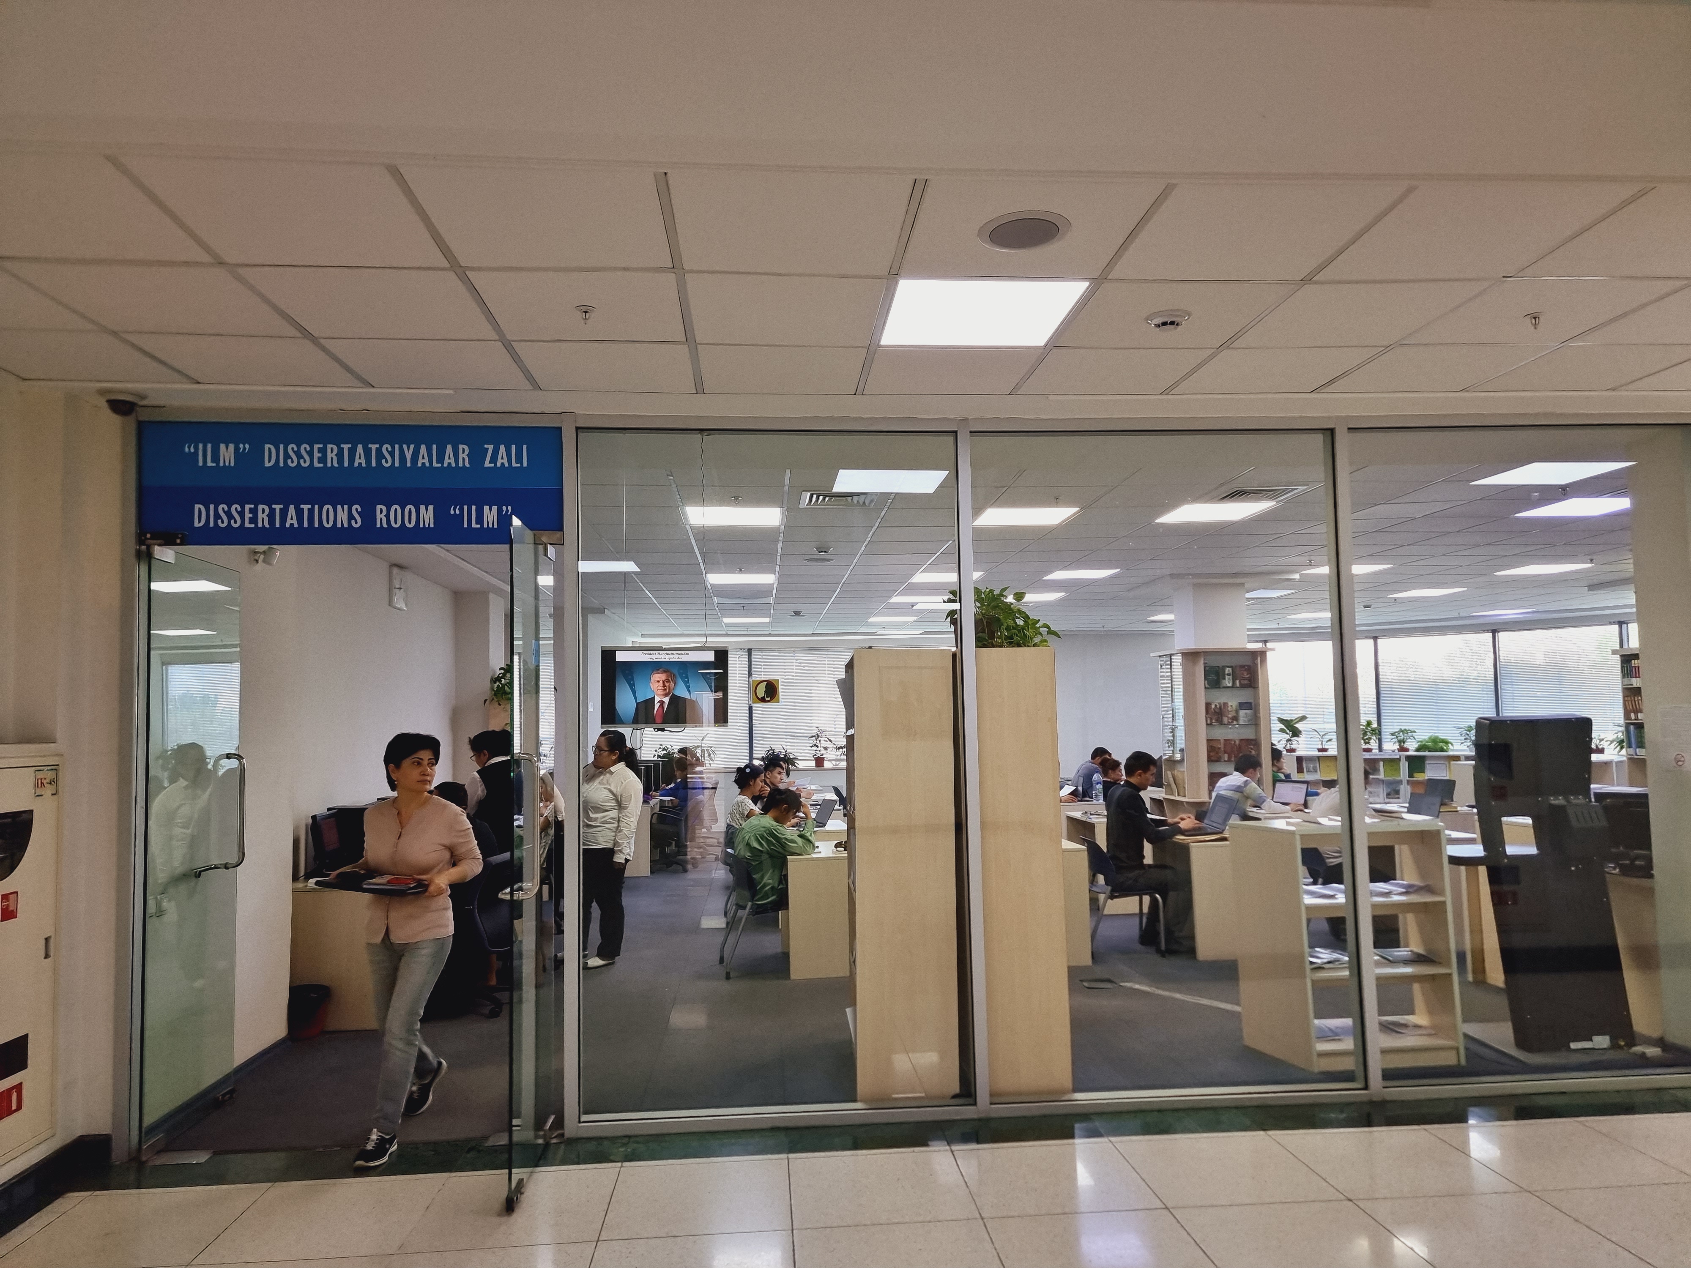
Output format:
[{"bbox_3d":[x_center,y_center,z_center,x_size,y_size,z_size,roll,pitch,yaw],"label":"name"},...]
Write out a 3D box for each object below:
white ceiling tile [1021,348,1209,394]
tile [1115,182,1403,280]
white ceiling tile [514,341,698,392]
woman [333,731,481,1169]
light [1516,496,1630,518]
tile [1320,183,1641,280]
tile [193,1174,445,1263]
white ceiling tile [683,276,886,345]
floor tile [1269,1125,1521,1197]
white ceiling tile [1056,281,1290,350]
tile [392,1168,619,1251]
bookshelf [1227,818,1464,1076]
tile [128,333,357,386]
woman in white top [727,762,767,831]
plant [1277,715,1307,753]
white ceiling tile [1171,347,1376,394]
[{"bbox_3d":[0.967,-0.962,4.255,0.590,0.020,0.570,-1,-5,-4],"label":"white ceiling tile"},{"bbox_3d":[1.059,-1.064,3.100,0.588,0.025,0.560,-1,-4,-4],"label":"tile"},{"bbox_3d":[-0.824,-0.940,4.106,0.595,0.020,0.570,-1,-4,-5],"label":"white ceiling tile"},{"bbox_3d":[-1.746,1.186,4.690,0.500,1.570,0.680,-2,-4,9],"label":"woman"},{"bbox_3d":[4.666,-0.800,7.437,0.590,0.030,0.590,-1,-4,-4],"label":"light"},{"bbox_3d":[1.665,-1.078,3.140,0.588,0.025,0.560,-1,-4,-4],"label":"tile"},{"bbox_3d":[-1.668,1.900,3.817,0.600,0.015,0.610,-1,-4,-4],"label":"tile"},{"bbox_3d":[-0.188,-0.997,3.592,0.588,0.025,0.588,-1,-4,-4],"label":"white ceiling tile"},{"bbox_3d":[1.911,1.858,4.133,0.600,0.015,0.600,-1,-5,-4],"label":"floor tile"},{"bbox_3d":[1.017,-1.007,3.688,0.580,0.015,0.590,-1,-4,-4],"label":"white ceiling tile"},{"bbox_3d":[-1.081,1.897,3.881,0.595,0.015,0.600,-1,-4,-5],"label":"tile"},{"bbox_3d":[2.347,1.433,5.540,0.730,1.050,0.540,0,-4,-12],"label":"bookshelf"},{"bbox_3d":[-2.040,-0.948,4.029,0.588,0.025,0.561,-1,-4,-4],"label":"tile"},{"bbox_3d":[-0.608,1.707,9.624,0.760,1.270,0.460,-1,-5,-4],"label":"woman in white top"},{"bbox_3d":[6.341,1.431,16.660,0.380,0.510,0.340,-1,-4,-4],"label":"plant"},{"bbox_3d":[1.562,-0.970,4.289,0.590,0.020,0.570,-1,-5,-4],"label":"white ceiling tile"}]

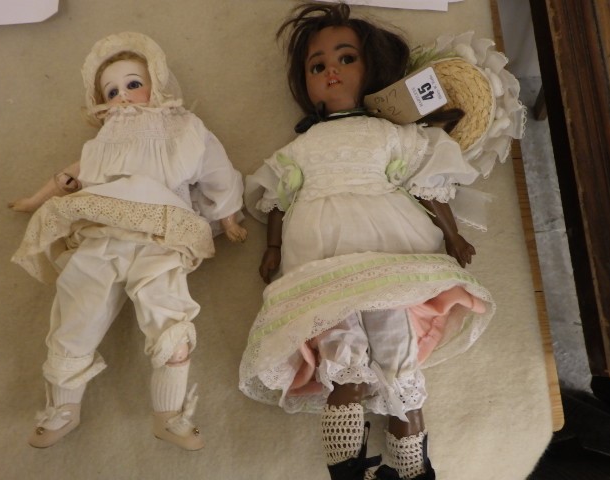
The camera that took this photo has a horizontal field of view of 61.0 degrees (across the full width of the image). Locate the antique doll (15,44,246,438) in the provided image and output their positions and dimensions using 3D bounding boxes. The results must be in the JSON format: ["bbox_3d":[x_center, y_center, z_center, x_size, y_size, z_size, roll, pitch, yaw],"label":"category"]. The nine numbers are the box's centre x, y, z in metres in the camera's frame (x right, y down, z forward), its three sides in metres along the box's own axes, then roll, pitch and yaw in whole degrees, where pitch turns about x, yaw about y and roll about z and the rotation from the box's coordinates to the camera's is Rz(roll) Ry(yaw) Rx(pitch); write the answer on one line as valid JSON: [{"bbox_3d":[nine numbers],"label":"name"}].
[{"bbox_3d":[-0.240,-0.033,0.665,0.322,0.115,0.576,-3,72,-1],"label":"antique doll"}]

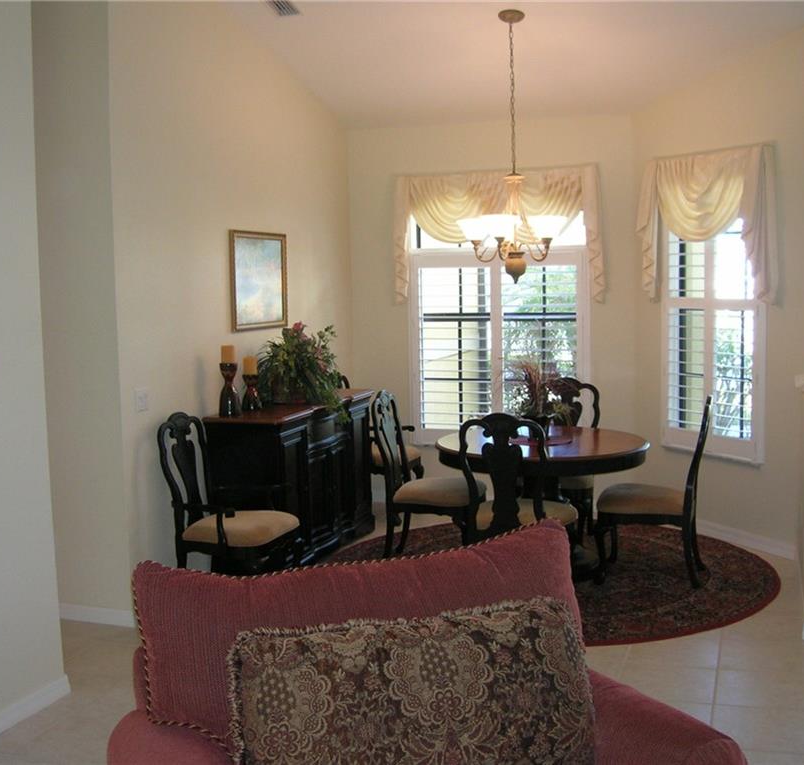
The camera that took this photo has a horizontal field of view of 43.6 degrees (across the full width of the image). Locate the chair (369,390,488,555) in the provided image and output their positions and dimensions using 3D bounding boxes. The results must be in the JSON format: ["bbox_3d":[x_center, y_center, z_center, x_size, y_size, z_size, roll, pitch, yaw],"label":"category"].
[{"bbox_3d":[0.189,0.576,6.061,0.605,1.045,0.510,0,6,14],"label":"chair"}]

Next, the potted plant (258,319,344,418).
[{"bbox_3d":[-0.621,-0.072,6.146,0.510,0.560,0.530,1,6,20],"label":"potted plant"}]

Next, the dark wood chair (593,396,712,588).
[{"bbox_3d":[1.438,0.591,5.712,0.605,1.040,0.510,1,6,21],"label":"dark wood chair"}]

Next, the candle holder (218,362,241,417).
[{"bbox_3d":[-0.985,0.034,5.702,0.120,0.295,0.120,-1,6,0],"label":"candle holder"}]

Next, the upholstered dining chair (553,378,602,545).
[{"bbox_3d":[1.029,0.515,6.465,0.500,1.050,0.610,1,6,20],"label":"upholstered dining chair"}]

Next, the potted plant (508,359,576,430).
[{"bbox_3d":[0.823,0.097,5.904,0.390,0.476,0.370,-1,6,0],"label":"potted plant"}]

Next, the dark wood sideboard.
[{"bbox_3d":[-0.613,0.610,6.224,0.480,0.975,1.540,1,6,20],"label":"dark wood sideboard"}]

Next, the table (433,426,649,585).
[{"bbox_3d":[0.816,0.721,5.966,1.240,0.751,1.240,-1,6,0],"label":"table"}]

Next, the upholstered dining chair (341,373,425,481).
[{"bbox_3d":[-0.173,0.459,7.210,0.620,1.060,0.600,1,6,19],"label":"upholstered dining chair"}]

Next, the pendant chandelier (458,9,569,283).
[{"bbox_3d":[0.650,-1.367,5.864,0.640,1.571,0.640,-1,6,0],"label":"pendant chandelier"}]

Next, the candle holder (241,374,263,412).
[{"bbox_3d":[-0.903,0.059,6.001,0.123,0.213,0.123,-1,6,0],"label":"candle holder"}]

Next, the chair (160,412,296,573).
[{"bbox_3d":[-0.848,0.682,5.059,0.630,1.060,0.610,1,6,20],"label":"chair"}]

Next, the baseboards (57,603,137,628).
[{"bbox_3d":[-1.550,1.171,5.067,0.480,0.082,0.016,1,6,20],"label":"baseboards"}]

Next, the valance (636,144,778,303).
[{"bbox_3d":[1.911,-0.975,6.395,0.130,0.950,1.180,-4,6,-25],"label":"valance"}]

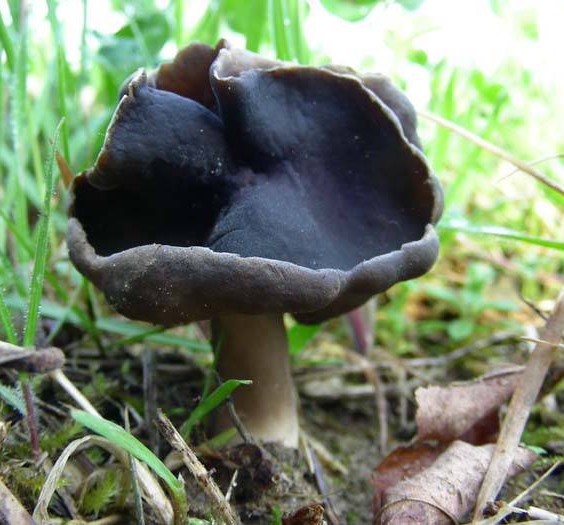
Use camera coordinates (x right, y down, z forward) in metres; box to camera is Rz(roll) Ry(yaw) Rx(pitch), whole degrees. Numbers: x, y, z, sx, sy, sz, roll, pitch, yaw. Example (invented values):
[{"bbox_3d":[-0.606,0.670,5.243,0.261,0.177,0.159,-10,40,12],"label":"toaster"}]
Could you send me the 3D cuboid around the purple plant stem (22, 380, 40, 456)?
[{"bbox_3d":[-0.034,0.022,0.105,0.001,0.011,0.001,-5,12,1],"label":"purple plant stem"}]

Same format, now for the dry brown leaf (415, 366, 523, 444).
[{"bbox_3d":[0.027,0.021,0.113,0.014,0.008,0.010,0,12,0],"label":"dry brown leaf"}]

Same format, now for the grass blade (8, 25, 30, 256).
[{"bbox_3d":[-0.056,-0.025,0.165,0.003,0.049,0.003,5,12,-1],"label":"grass blade"}]

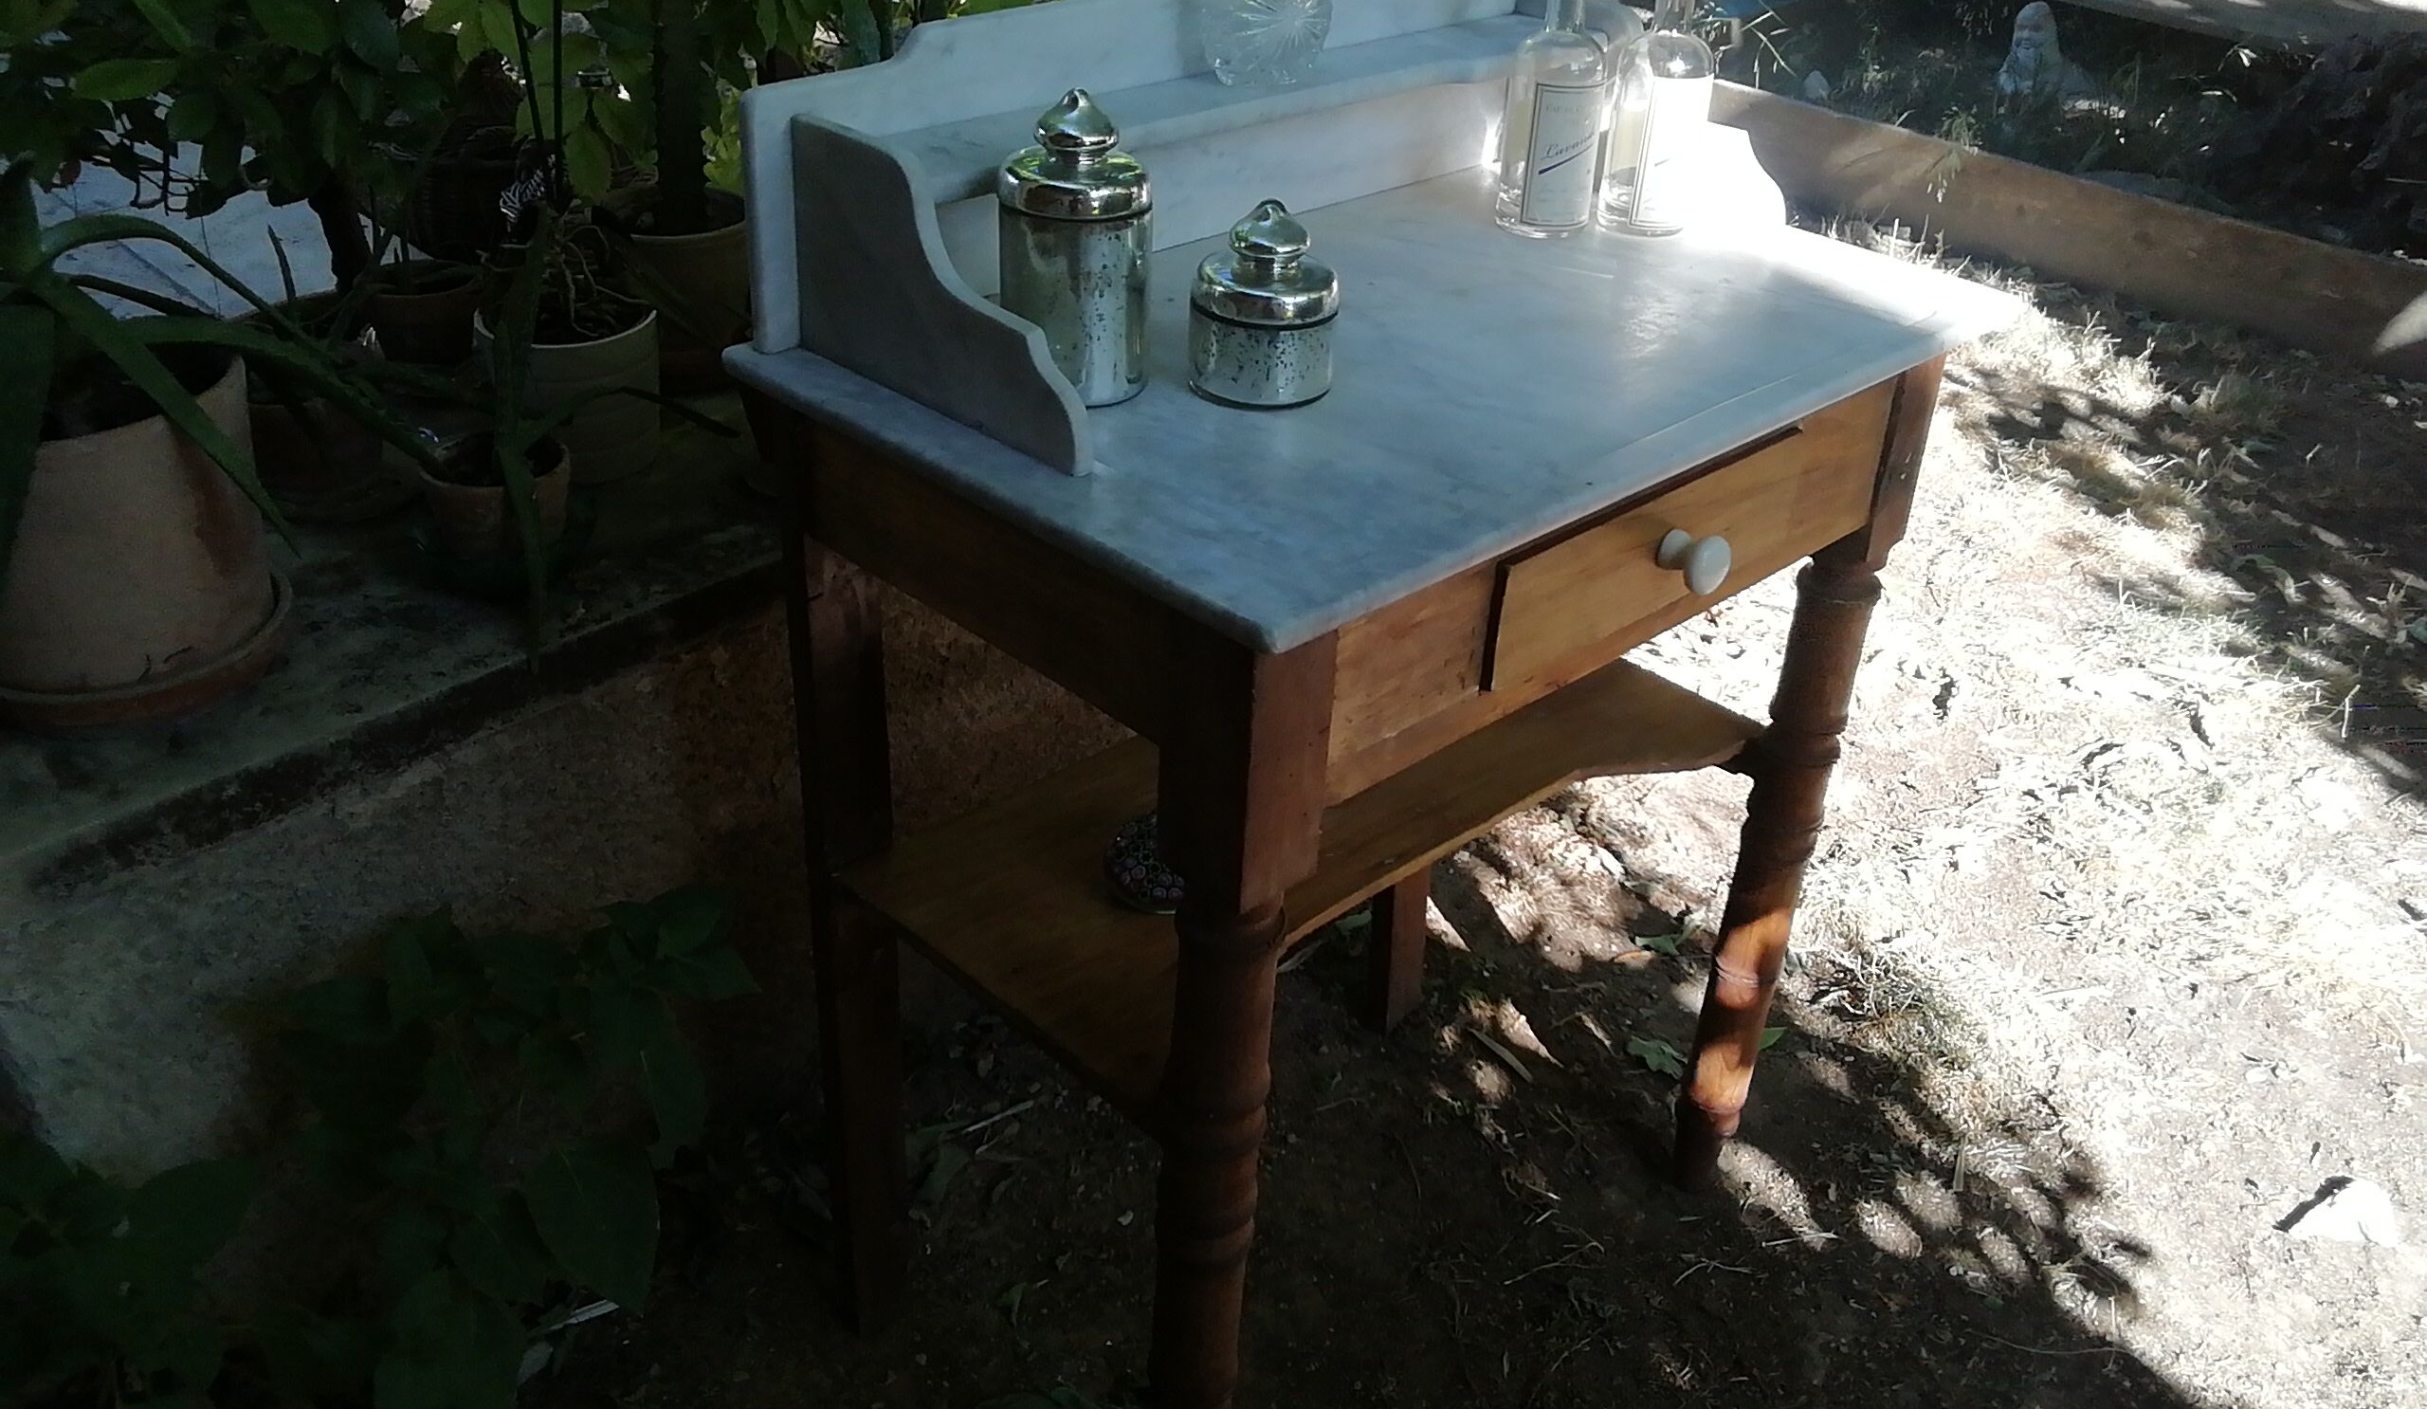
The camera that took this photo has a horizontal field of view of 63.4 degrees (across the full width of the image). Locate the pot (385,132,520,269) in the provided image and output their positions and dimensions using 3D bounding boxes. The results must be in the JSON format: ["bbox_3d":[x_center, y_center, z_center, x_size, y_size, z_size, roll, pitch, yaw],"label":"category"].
[{"bbox_3d":[-0.740,-0.494,1.928,0.117,0.102,0.117,2,32,-1],"label":"pot"}]

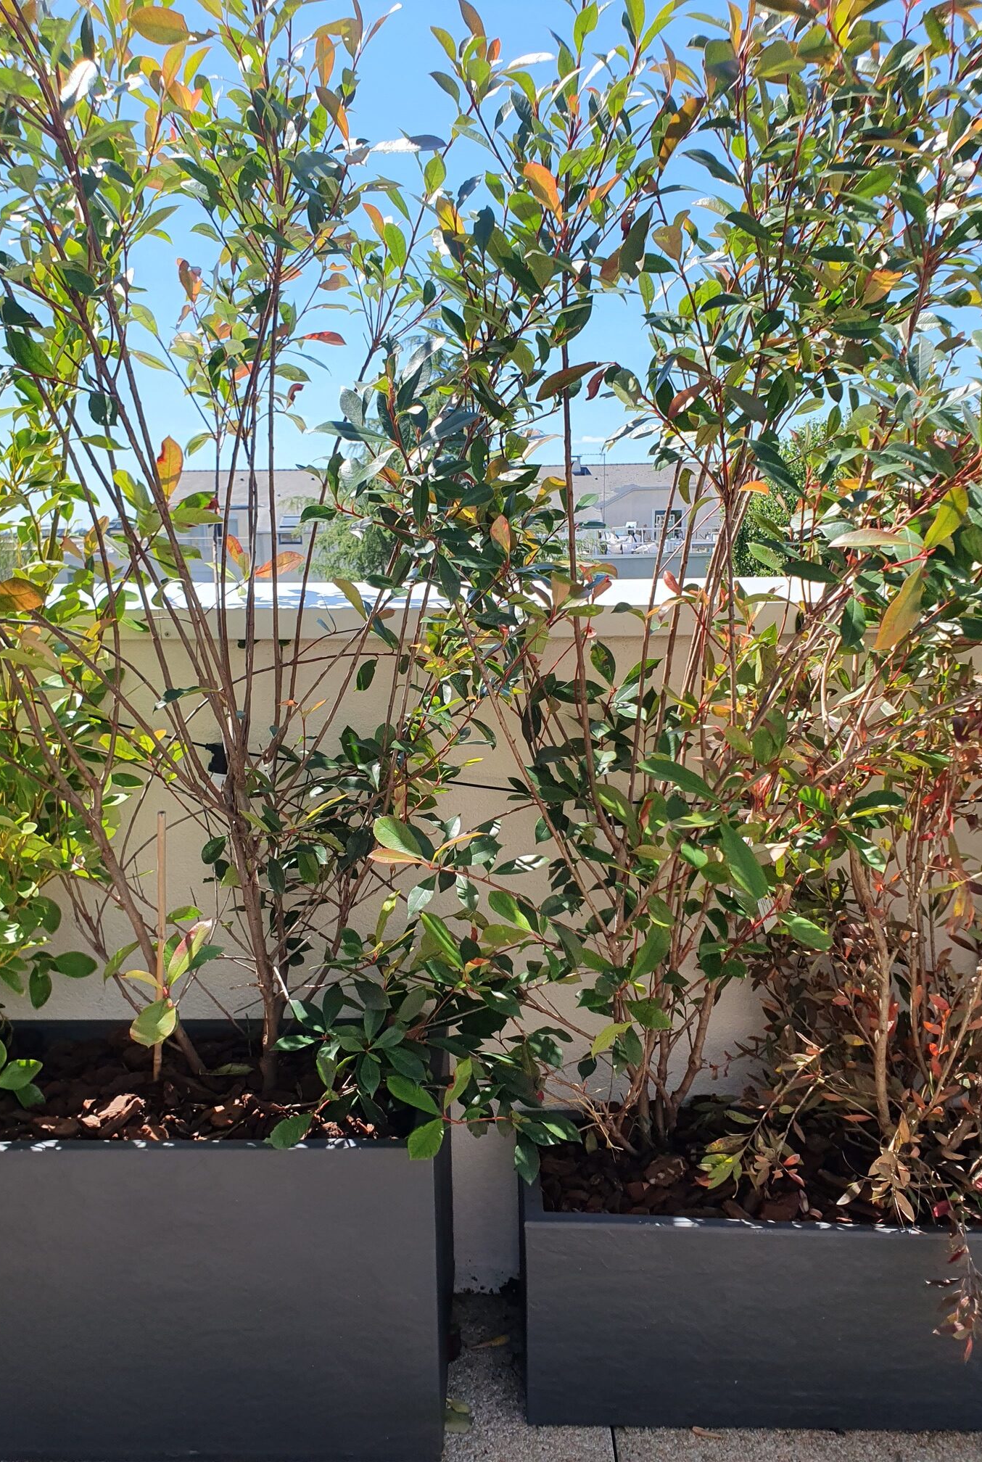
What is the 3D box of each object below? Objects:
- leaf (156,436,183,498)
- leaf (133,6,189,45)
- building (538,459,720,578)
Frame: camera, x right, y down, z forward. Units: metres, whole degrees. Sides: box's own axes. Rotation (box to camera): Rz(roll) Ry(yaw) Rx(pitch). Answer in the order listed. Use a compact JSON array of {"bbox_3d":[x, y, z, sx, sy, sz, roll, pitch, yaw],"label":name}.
[{"bbox_3d":[-0.402,-0.329,1.370,0.034,0.078,0.015,1,0,-17],"label":"leaf"},{"bbox_3d":[-0.370,-0.789,1.230,0.071,0.040,0.015,15,29,0],"label":"leaf"},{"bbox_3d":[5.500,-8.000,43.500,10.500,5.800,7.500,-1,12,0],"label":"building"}]

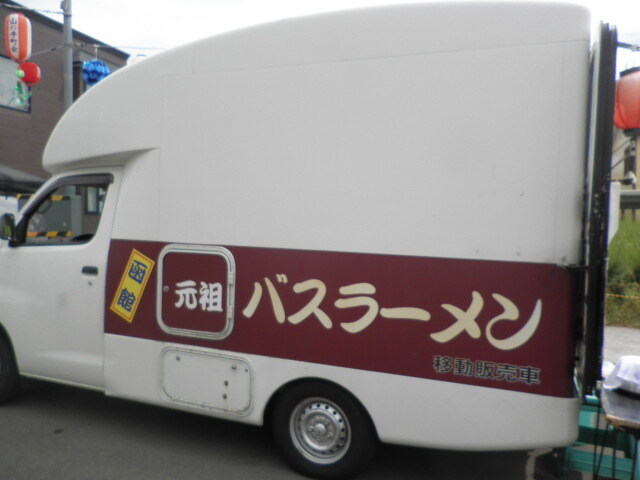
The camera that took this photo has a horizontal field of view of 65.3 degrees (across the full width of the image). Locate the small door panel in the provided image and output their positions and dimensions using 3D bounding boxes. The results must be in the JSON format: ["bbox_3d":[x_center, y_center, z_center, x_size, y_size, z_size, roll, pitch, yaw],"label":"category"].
[{"bbox_3d":[-0.734,0.303,2.940,0.533,0.539,0.040,3,1,20],"label":"small door panel"}]

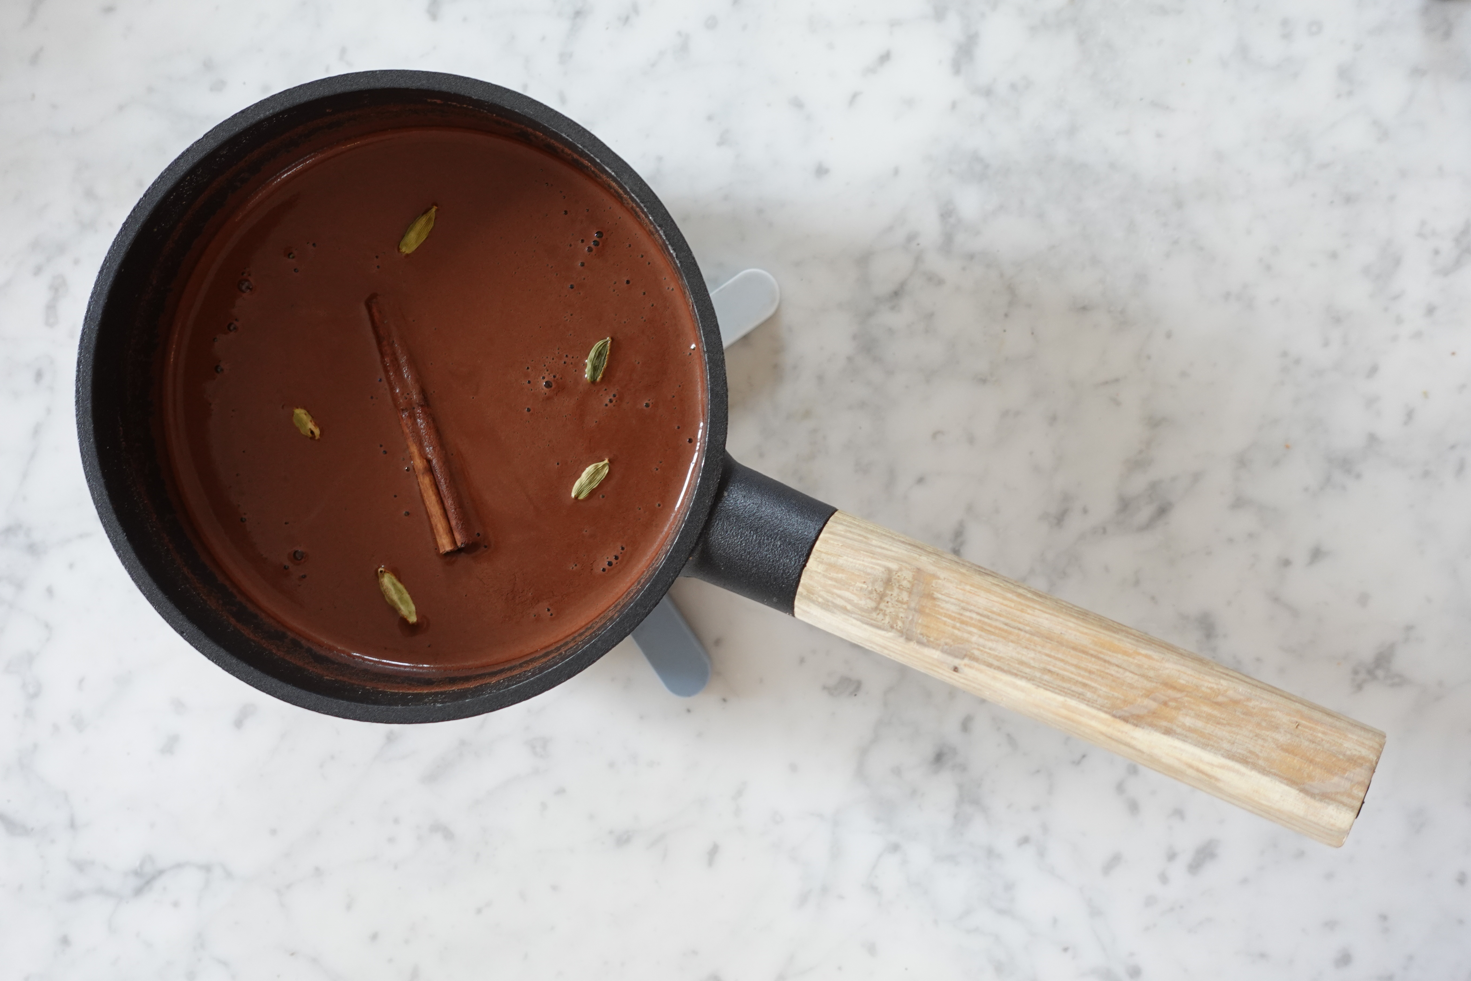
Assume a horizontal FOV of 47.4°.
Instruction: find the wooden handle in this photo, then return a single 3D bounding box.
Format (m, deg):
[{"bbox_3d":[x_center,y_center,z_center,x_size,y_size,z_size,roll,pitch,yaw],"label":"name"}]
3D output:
[{"bbox_3d":[0.085,0.045,0.414,0.145,0.023,0.030,22,93,16],"label":"wooden handle"}]

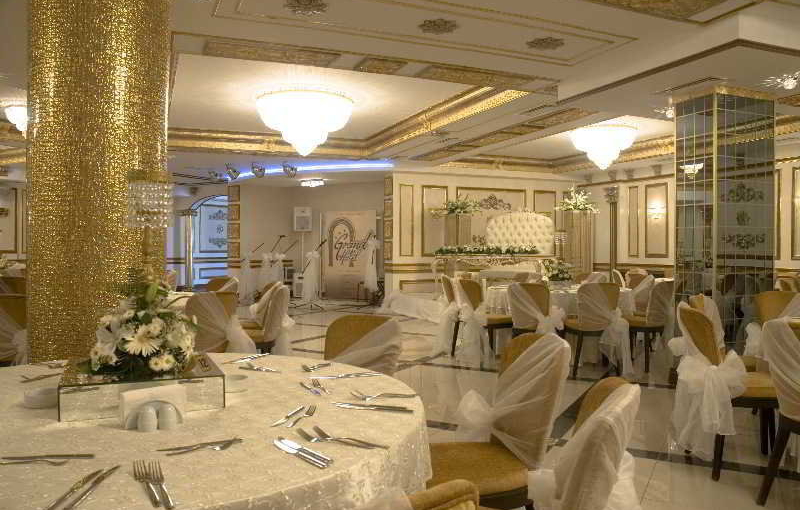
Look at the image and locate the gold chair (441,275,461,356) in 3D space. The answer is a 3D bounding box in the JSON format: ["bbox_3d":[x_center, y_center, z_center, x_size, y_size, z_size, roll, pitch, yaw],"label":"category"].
[{"bbox_3d":[0.790,0.682,6.900,0.550,0.880,0.470,0,0,-15],"label":"gold chair"}]

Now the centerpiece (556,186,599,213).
[{"bbox_3d":[3.453,-1.089,11.689,0.800,0.560,0.700,0,1,-11],"label":"centerpiece"}]

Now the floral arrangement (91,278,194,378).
[{"bbox_3d":[-0.695,0.177,1.620,0.300,0.250,0.290,0,0,-23],"label":"floral arrangement"}]

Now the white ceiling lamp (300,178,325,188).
[{"bbox_3d":[-1.749,-1.431,11.980,0.480,0.170,0.480,0,1,0],"label":"white ceiling lamp"}]

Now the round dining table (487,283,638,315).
[{"bbox_3d":[1.920,0.776,7.259,1.800,0.770,1.800,0,1,0],"label":"round dining table"}]

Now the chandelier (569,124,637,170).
[{"bbox_3d":[2.596,-1.357,7.681,0.870,0.550,0.870,-1,1,-24],"label":"chandelier"}]

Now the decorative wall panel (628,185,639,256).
[{"bbox_3d":[4.816,-0.691,12.393,0.050,1.420,0.280,0,1,-24],"label":"decorative wall panel"}]

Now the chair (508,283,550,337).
[{"bbox_3d":[1.330,0.720,6.008,0.480,0.910,0.580,0,1,20],"label":"chair"}]

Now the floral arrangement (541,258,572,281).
[{"bbox_3d":[1.700,0.147,6.550,0.340,0.260,0.320,0,0,-23],"label":"floral arrangement"}]

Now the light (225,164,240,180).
[{"bbox_3d":[-2.964,-1.452,10.579,0.250,0.280,0.270,-1,1,-30],"label":"light"}]

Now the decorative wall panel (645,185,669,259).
[{"bbox_3d":[5.750,-0.778,13.450,0.060,1.650,0.620,0,0,-25],"label":"decorative wall panel"}]

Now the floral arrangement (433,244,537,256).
[{"bbox_3d":[1.580,-0.107,10.600,2.150,0.210,0.270,0,0,-23],"label":"floral arrangement"}]

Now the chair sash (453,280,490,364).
[{"bbox_3d":[0.730,0.686,6.220,0.270,0.840,0.440,0,0,-30],"label":"chair sash"}]

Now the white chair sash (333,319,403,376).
[{"bbox_3d":[-0.173,0.672,2.880,0.450,0.710,0.220,0,1,30],"label":"white chair sash"}]

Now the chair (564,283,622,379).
[{"bbox_3d":[1.842,0.689,5.771,0.470,0.880,0.560,0,1,-9],"label":"chair"}]

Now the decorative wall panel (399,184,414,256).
[{"bbox_3d":[0.113,-0.642,10.842,0.300,1.300,0.040,-1,1,-24],"label":"decorative wall panel"}]

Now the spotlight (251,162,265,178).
[{"bbox_3d":[-2.605,-1.563,10.984,0.250,0.290,0.270,0,1,-9],"label":"spotlight"}]

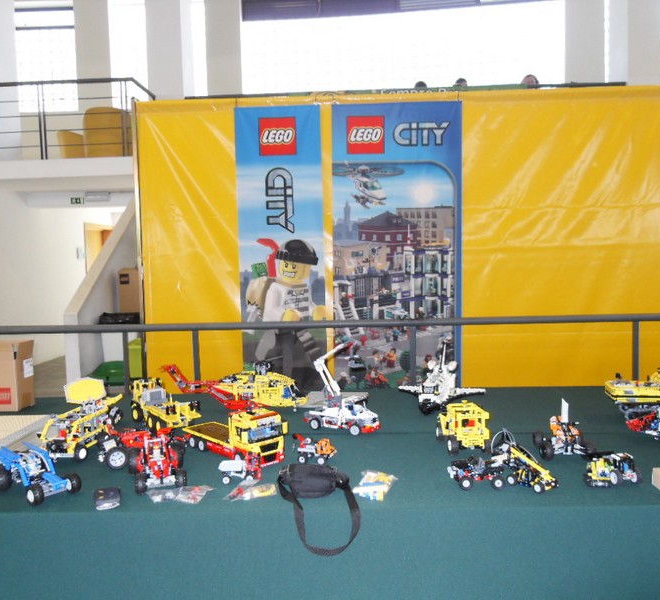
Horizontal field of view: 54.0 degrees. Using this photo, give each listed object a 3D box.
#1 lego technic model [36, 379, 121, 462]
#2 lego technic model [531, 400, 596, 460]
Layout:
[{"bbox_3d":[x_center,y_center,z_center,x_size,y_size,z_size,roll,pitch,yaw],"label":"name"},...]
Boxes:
[{"bbox_3d":[-0.896,0.402,2.370,0.158,0.240,0.429,-1,4,-2],"label":"lego technic model"},{"bbox_3d":[0.728,0.404,2.038,0.162,0.160,0.210,-1,3,5],"label":"lego technic model"}]

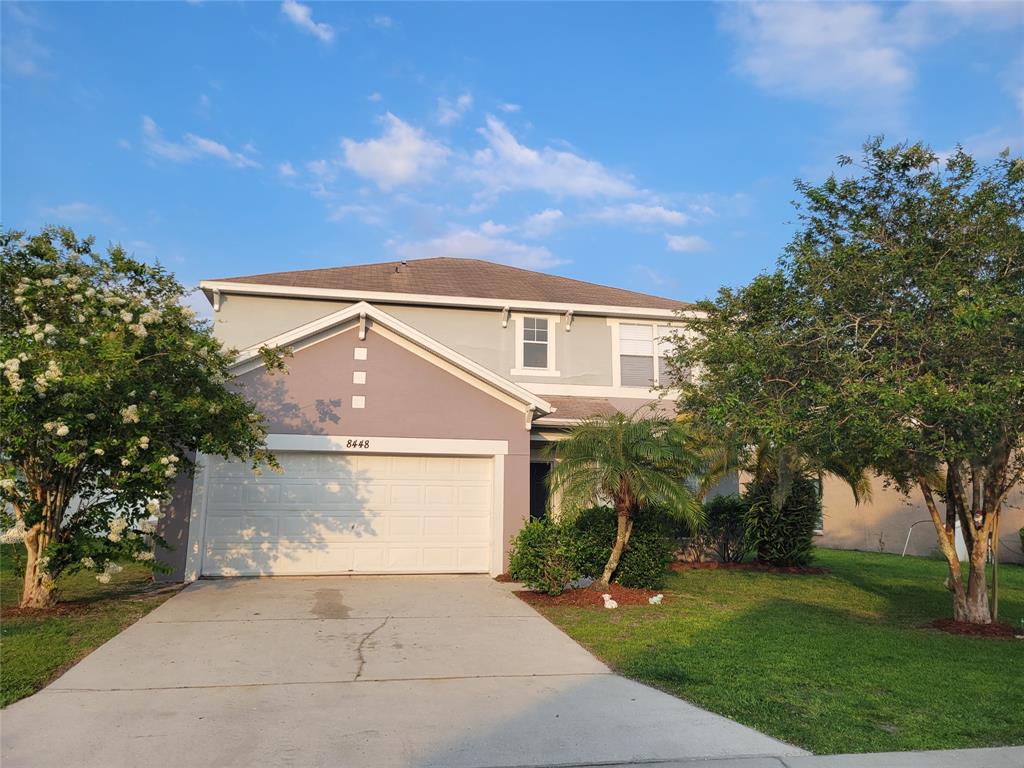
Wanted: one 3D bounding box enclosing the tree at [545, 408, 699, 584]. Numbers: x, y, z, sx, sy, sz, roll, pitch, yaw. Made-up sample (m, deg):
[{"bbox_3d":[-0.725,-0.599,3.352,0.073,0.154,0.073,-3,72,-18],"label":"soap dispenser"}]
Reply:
[{"bbox_3d":[1.856,1.822,12.574,2.533,2.883,2.350,2,-11,-11],"label":"tree"}]

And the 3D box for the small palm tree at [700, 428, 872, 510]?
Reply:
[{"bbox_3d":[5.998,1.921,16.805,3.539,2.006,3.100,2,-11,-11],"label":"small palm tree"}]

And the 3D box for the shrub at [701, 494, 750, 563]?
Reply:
[{"bbox_3d":[4.609,3.113,16.605,1.069,1.443,1.000,2,-11,-11],"label":"shrub"}]

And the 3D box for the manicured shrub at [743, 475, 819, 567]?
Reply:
[{"bbox_3d":[5.707,2.889,16.348,1.552,1.926,1.400,2,-11,-11],"label":"manicured shrub"}]

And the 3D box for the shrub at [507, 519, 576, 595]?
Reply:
[{"bbox_3d":[0.457,2.668,11.922,1.091,1.150,1.050,0,-11,0],"label":"shrub"}]

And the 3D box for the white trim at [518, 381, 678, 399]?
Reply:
[{"bbox_3d":[2.128,0.150,17.789,4.178,0.270,0.100,2,-11,-11],"label":"white trim"}]

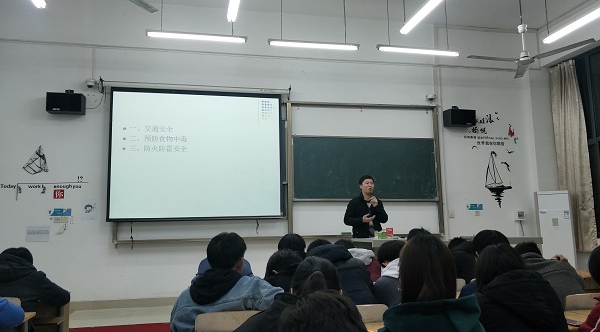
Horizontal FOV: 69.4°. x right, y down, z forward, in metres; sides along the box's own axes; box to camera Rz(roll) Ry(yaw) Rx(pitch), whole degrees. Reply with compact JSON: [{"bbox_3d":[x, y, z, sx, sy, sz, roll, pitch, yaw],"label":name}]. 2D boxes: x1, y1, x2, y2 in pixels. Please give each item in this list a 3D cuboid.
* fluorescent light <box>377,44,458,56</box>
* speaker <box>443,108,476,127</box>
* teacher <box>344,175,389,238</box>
[{"bbox_3d":[1.650,-1.579,5.982,1.254,0.070,0.090,1,-8,-13],"label":"fluorescent light"},{"bbox_3d":[2.758,-0.811,7.476,0.450,0.270,0.250,0,-2,-10],"label":"speaker"},{"bbox_3d":[0.920,0.983,5.898,0.590,1.719,0.380,1,-8,-16],"label":"teacher"}]

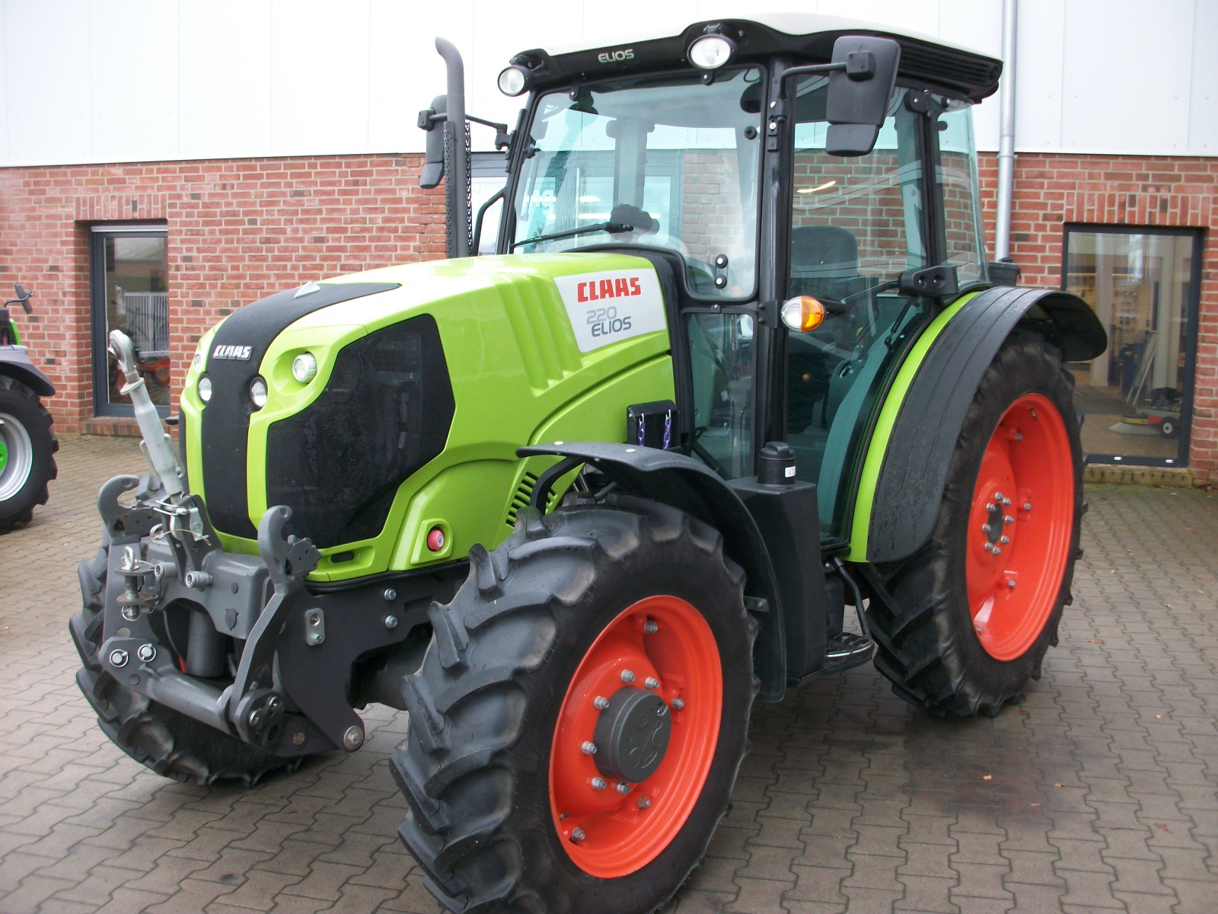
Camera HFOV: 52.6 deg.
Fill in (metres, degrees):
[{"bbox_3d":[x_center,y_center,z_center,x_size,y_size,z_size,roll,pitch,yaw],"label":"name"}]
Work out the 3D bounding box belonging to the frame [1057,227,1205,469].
[{"bbox_3d":[4.067,-0.875,9.697,1.080,1.900,0.090,3,8,13],"label":"frame"}]

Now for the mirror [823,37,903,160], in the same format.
[{"bbox_3d":[0.684,-0.967,3.325,0.197,0.330,0.088,4,9,21],"label":"mirror"}]

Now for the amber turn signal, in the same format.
[{"bbox_3d":[0.575,-0.412,3.581,0.140,0.106,0.075,8,11,41],"label":"amber turn signal"}]

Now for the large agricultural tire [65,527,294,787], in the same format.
[{"bbox_3d":[-1.161,0.479,3.895,0.310,1.040,1.060,7,10,38],"label":"large agricultural tire"}]

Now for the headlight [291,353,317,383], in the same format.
[{"bbox_3d":[-0.691,-0.203,2.809,0.064,0.067,0.046,8,11,41],"label":"headlight"}]

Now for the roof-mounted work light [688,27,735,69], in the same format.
[{"bbox_3d":[0.311,-1.186,3.586,0.140,0.120,0.095,7,10,35],"label":"roof-mounted work light"}]

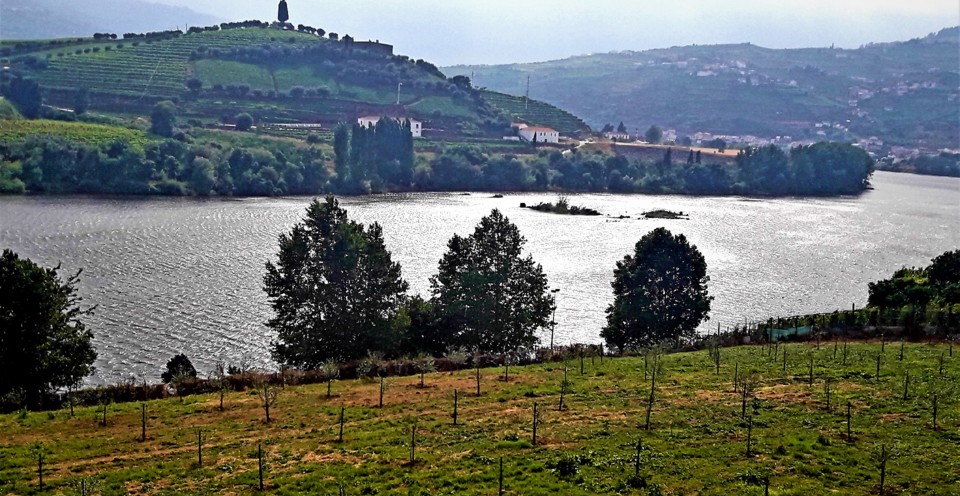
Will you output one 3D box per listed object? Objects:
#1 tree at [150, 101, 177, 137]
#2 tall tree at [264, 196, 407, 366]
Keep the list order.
[{"bbox_3d":[-132.469,-54.178,325.000,10.890,14.870,10.890,2,8,0],"label":"tree"},{"bbox_3d":[-10.793,2.832,58.000,10.610,13.370,10.610,2,8,0],"label":"tall tree"}]

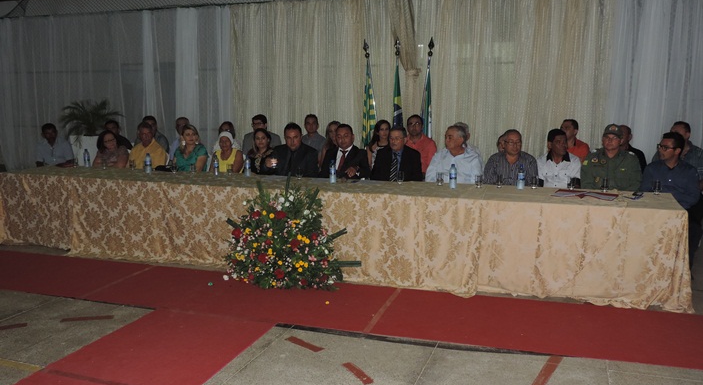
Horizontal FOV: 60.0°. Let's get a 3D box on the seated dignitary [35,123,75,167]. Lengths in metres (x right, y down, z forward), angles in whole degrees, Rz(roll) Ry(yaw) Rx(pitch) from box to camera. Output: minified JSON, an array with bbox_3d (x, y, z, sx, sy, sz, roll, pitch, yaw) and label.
[{"bbox_3d":[-3.596,-0.200,7.281,0.500,1.223,0.740,0,9,-2],"label":"seated dignitary"}]

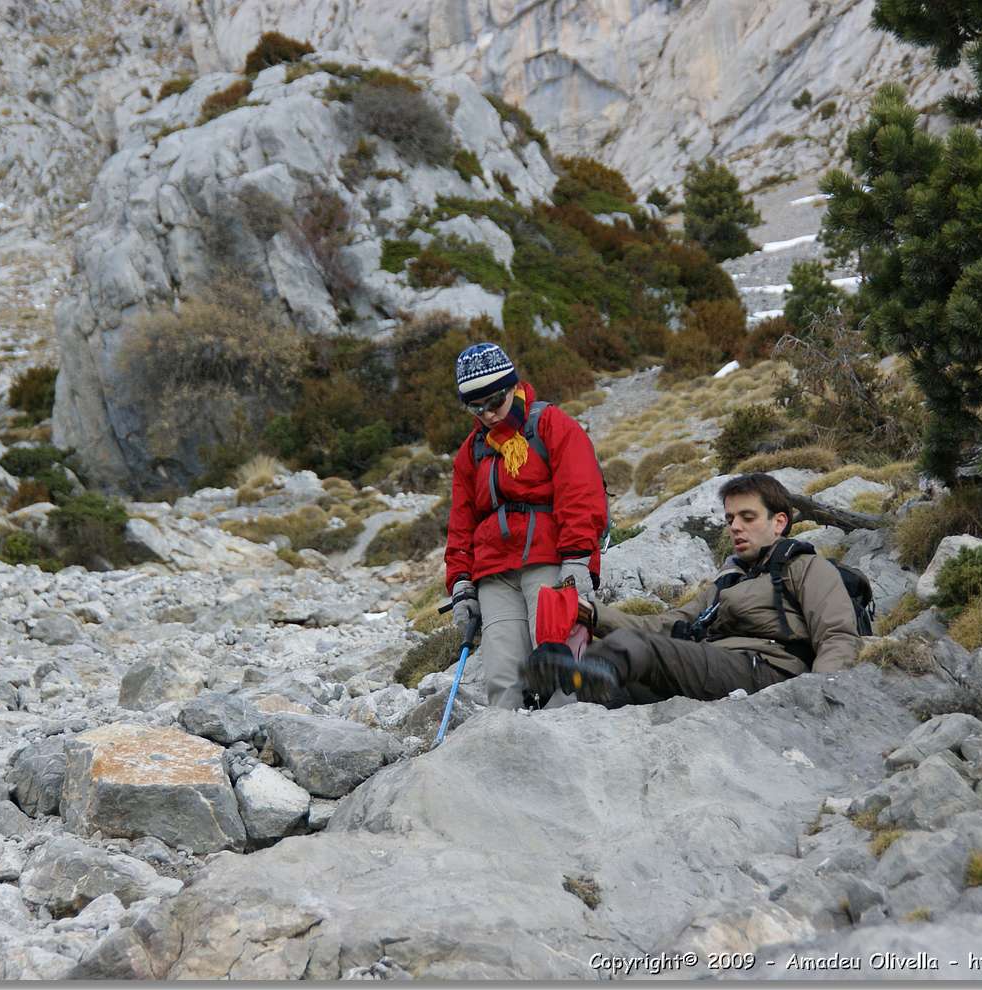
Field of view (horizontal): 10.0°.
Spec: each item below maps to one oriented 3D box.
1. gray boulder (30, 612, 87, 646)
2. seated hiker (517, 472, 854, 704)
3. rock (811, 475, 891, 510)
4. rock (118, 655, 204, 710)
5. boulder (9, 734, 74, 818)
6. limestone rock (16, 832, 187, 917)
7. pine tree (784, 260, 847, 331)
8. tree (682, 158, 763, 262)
[{"bbox_3d":[-1.566,0.487,20.250,0.203,0.117,0.173,0,-3,0],"label":"gray boulder"},{"bbox_3d":[0.604,0.292,16.700,1.050,0.730,0.680,2,-4,-35],"label":"seated hiker"},{"bbox_3d":[1.287,-0.003,20.000,0.290,0.140,0.270,0,-3,0],"label":"rock"},{"bbox_3d":[-1.074,0.610,18.200,0.278,0.179,0.237,0,-4,0],"label":"rock"},{"bbox_3d":[-1.255,0.796,15.800,0.240,0.230,0.260,0,-3,0],"label":"boulder"},{"bbox_3d":[-0.991,0.968,14.200,0.410,0.200,0.310,0,-3,0],"label":"limestone rock"},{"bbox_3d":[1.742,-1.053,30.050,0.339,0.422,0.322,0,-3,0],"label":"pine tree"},{"bbox_3d":[2.886,-3.560,70.000,1.000,1.320,1.000,0,-3,0],"label":"tree"}]

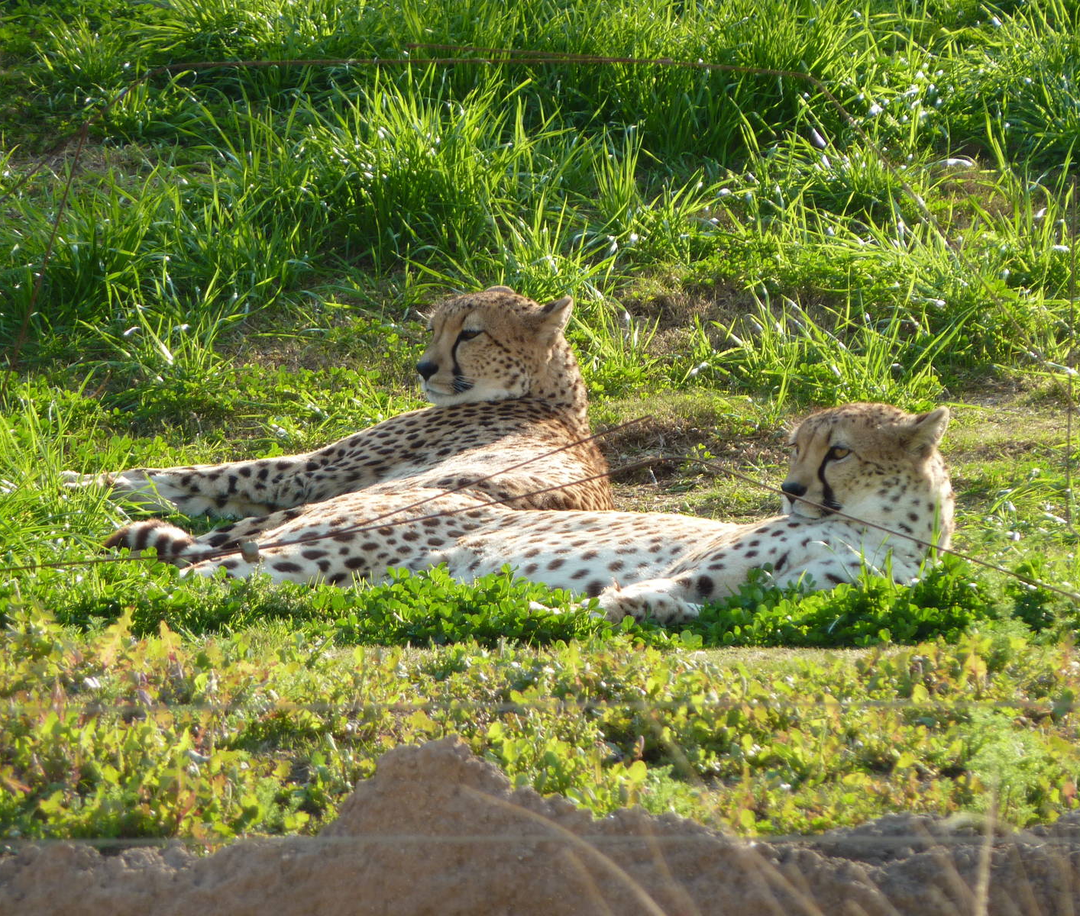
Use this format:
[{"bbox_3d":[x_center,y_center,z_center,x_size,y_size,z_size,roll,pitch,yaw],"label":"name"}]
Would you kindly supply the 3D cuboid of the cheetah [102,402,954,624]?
[{"bbox_3d":[-0.013,0.054,13.550,1.050,0.290,0.450,2,10,10],"label":"cheetah"}]

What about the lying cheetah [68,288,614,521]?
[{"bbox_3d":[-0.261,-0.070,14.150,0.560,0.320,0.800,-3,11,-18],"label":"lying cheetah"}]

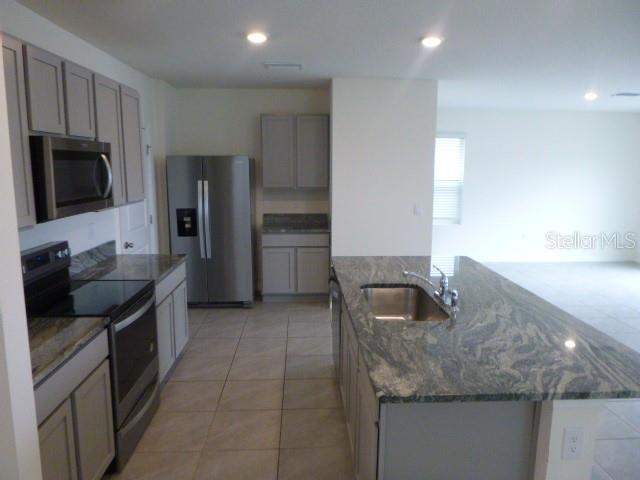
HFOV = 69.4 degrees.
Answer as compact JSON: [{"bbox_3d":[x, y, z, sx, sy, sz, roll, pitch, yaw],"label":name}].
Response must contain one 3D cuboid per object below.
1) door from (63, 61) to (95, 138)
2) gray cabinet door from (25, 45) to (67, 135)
[{"bbox_3d":[-1.448,-0.827,2.793,0.020,0.400,0.350,0,9,-2],"label":"door"},{"bbox_3d":[-1.437,-0.772,2.433,0.022,0.405,0.340,0,9,-2],"label":"gray cabinet door"}]

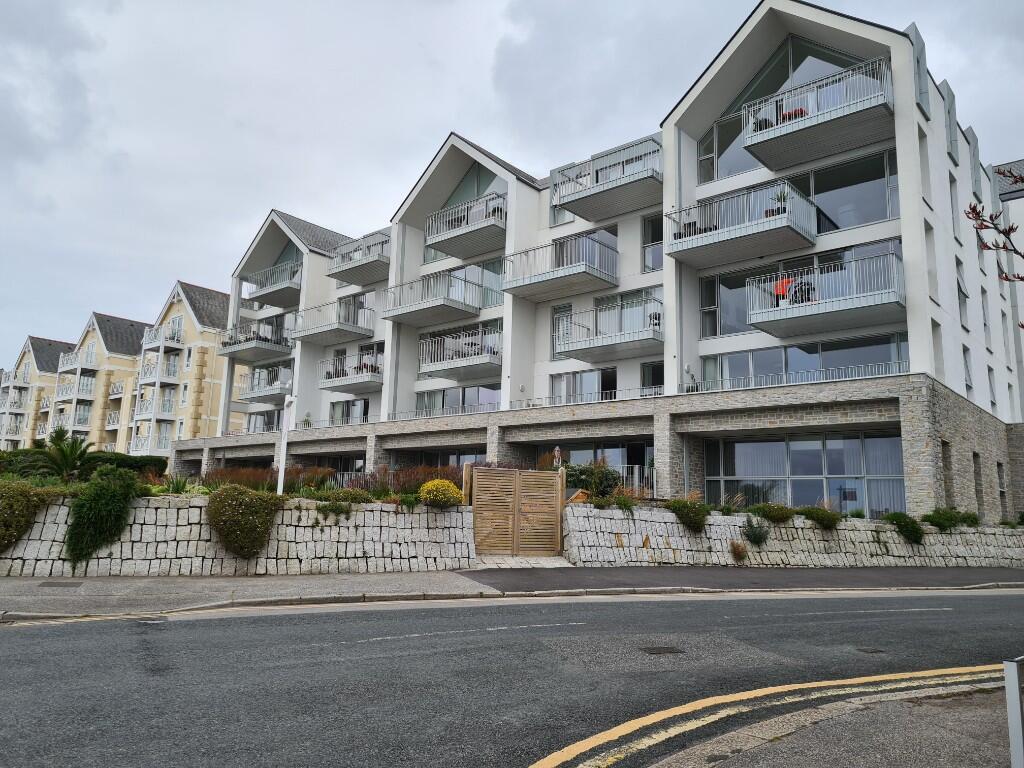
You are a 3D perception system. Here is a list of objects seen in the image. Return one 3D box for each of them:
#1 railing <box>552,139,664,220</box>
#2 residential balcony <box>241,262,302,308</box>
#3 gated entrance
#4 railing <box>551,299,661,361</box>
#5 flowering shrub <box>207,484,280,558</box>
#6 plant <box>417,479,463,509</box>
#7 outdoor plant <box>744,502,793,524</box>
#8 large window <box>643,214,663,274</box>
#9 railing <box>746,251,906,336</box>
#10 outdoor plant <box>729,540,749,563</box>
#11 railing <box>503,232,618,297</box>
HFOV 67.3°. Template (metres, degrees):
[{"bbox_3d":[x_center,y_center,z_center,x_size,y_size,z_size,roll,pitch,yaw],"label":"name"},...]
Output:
[{"bbox_3d":[4.263,-7.796,30.018,4.201,1.464,2.250,-7,-13,40],"label":"railing"},{"bbox_3d":[-13.265,-5.756,45.052,4.267,1.551,2.250,-7,-13,40],"label":"residential balcony"},{"bbox_3d":[0.144,2.716,16.217,1.860,1.800,0.090,4,-10,-14],"label":"gated entrance"},{"bbox_3d":[3.962,-1.864,28.134,4.173,1.453,2.243,-7,-13,40],"label":"railing"},{"bbox_3d":[-4.941,2.521,14.100,1.350,1.380,1.000,6,-11,-24],"label":"flowering shrub"},{"bbox_3d":[-1.471,2.221,15.600,0.858,0.578,0.800,5,-11,-17],"label":"plant"},{"bbox_3d":[6.227,3.132,18.600,1.200,0.500,0.620,7,-11,-28],"label":"outdoor plant"},{"bbox_3d":[5.901,-5.796,31.318,1.365,2.520,0.157,-7,-13,41],"label":"large window"},{"bbox_3d":[10.364,-2.769,25.026,4.641,1.544,2.394,-7,-13,41],"label":"railing"},{"bbox_3d":[5.272,3.898,17.900,0.480,0.480,0.360,7,-11,-28],"label":"outdoor plant"},{"bbox_3d":[2.053,-4.818,32.868,4.441,1.575,2.394,-7,-13,41],"label":"railing"}]

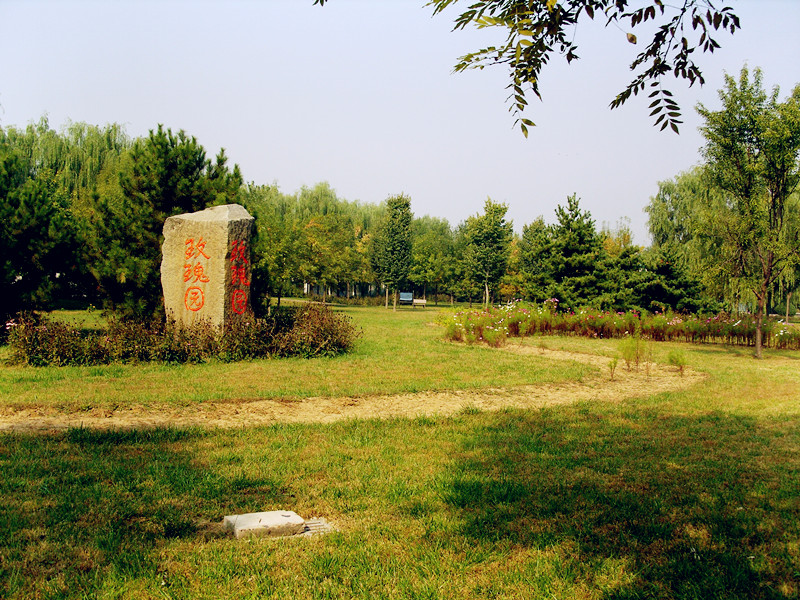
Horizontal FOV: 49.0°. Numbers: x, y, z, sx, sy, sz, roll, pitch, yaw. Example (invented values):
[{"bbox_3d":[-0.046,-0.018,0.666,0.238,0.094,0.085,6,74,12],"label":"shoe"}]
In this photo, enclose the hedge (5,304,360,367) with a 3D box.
[{"bbox_3d":[-4.920,0.800,20.960,8.100,1.150,3.200,0,1,-16],"label":"hedge"}]

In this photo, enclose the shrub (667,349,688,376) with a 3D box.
[{"bbox_3d":[5.210,1.165,16.500,0.420,0.510,0.410,0,1,18],"label":"shrub"}]

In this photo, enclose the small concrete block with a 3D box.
[{"bbox_3d":[-0.893,1.488,5.810,0.460,0.075,0.325,0,1,-21],"label":"small concrete block"}]

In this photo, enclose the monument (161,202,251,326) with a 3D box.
[{"bbox_3d":[-4.640,-0.470,21.200,1.800,3.690,1.300,0,1,18],"label":"monument"}]

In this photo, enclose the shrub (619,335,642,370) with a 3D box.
[{"bbox_3d":[4.580,1.043,17.450,0.470,0.720,0.460,0,1,14],"label":"shrub"}]

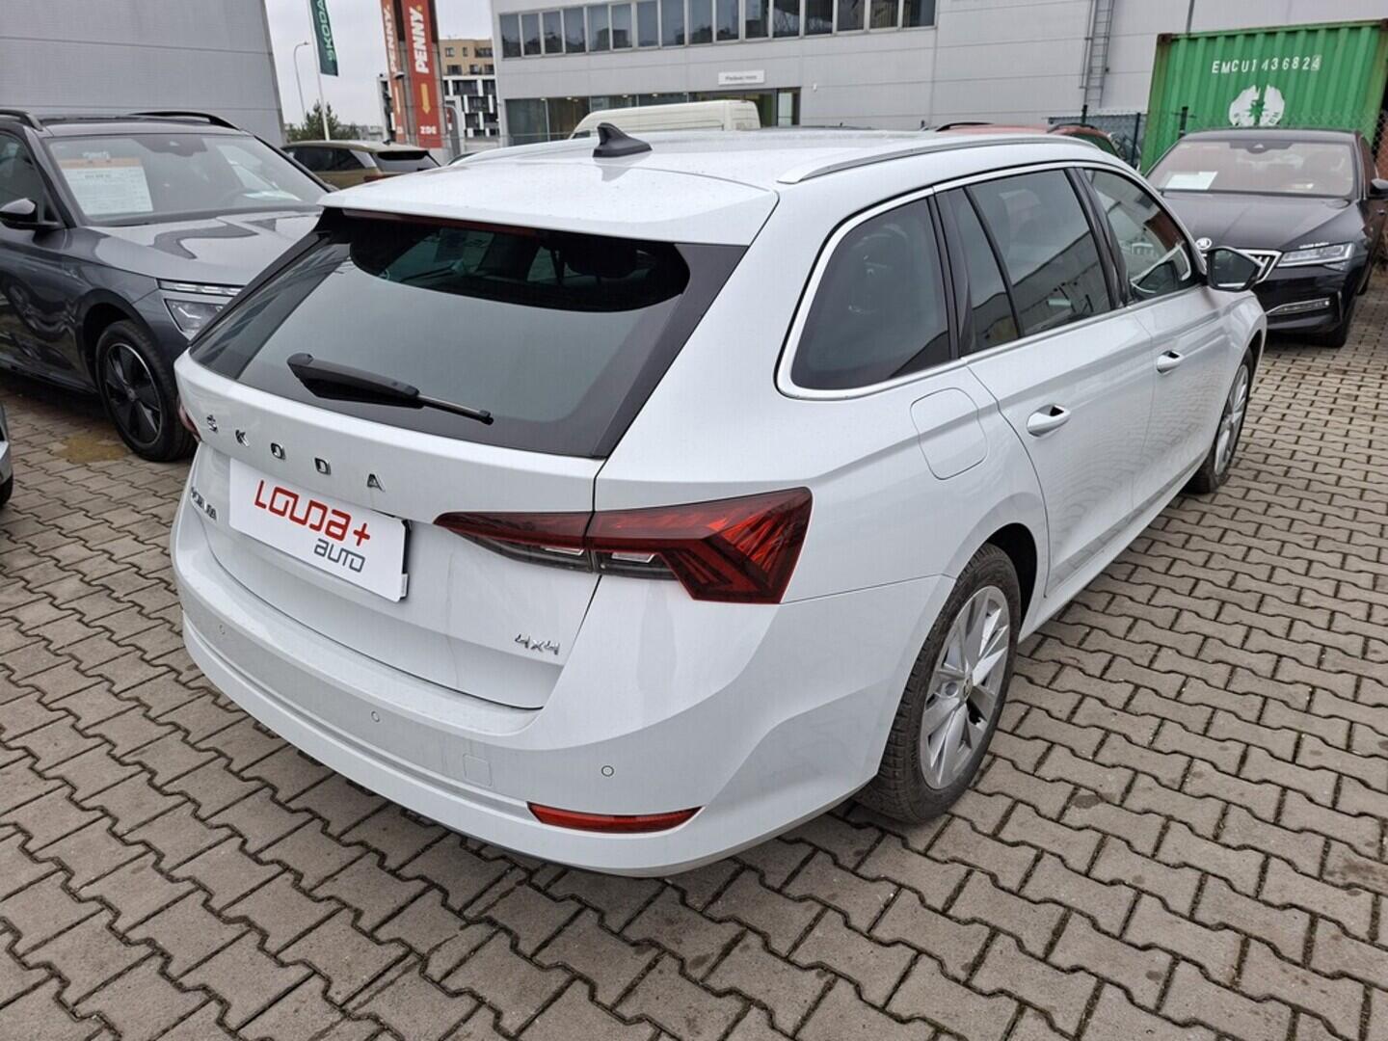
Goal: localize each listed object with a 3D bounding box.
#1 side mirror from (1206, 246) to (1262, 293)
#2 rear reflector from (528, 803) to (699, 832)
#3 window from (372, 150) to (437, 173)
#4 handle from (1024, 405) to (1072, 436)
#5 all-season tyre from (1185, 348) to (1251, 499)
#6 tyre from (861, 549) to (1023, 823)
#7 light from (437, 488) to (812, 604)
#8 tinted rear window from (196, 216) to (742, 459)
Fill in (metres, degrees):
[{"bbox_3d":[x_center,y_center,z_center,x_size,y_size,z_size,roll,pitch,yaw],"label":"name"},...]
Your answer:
[{"bbox_3d":[1.794,-0.839,3.074,0.175,0.150,0.140,15,27,36],"label":"side mirror"},{"bbox_3d":[-0.127,0.469,1.463,0.271,0.047,0.050,1,22,6],"label":"rear reflector"},{"bbox_3d":[-5.112,-6.432,16.500,1.220,0.520,0.120,-24,-9,-44],"label":"window"},{"bbox_3d":[0.775,-0.220,2.002,0.048,0.043,0.220,15,27,36],"label":"handle"},{"bbox_3d":[2.229,-0.453,4.023,0.215,0.645,0.645,15,27,36],"label":"all-season tyre"},{"bbox_3d":[0.533,0.349,2.103,0.215,0.645,0.645,15,27,36],"label":"tyre"},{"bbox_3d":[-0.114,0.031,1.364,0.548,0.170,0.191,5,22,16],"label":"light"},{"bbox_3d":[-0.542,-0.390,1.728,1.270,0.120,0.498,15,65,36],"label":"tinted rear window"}]

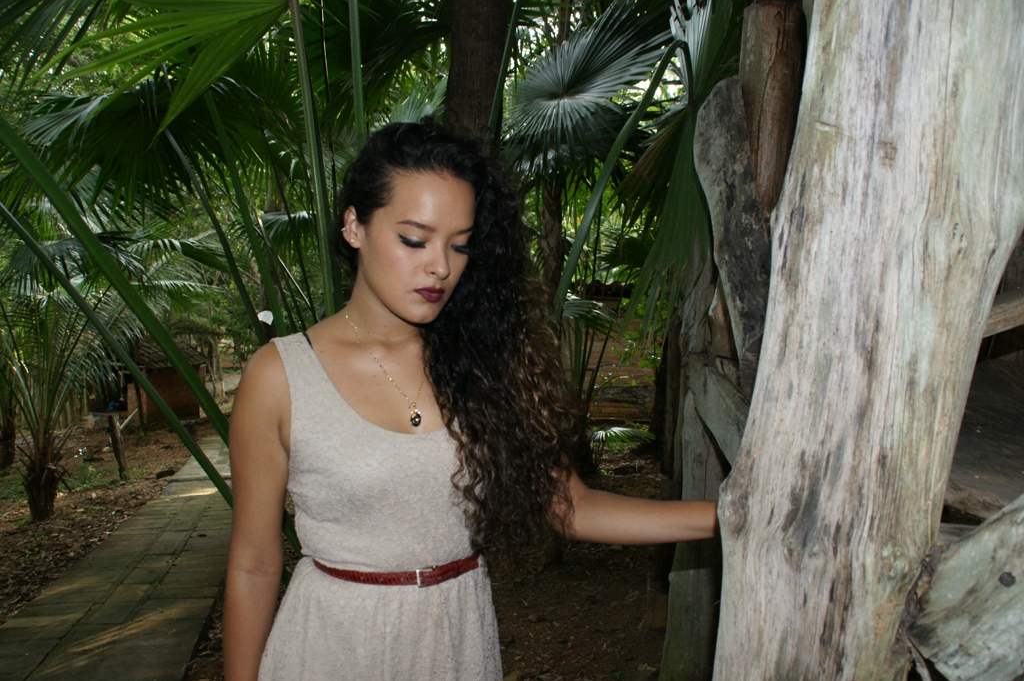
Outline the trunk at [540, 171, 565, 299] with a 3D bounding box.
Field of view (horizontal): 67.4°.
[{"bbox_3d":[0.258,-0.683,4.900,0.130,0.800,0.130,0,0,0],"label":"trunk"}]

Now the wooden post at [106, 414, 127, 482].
[{"bbox_3d":[-4.094,1.107,7.950,0.110,0.690,0.110,-10,0,0],"label":"wooden post"}]

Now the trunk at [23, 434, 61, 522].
[{"bbox_3d":[-3.798,1.106,6.200,0.290,0.720,0.280,0,0,0],"label":"trunk"}]

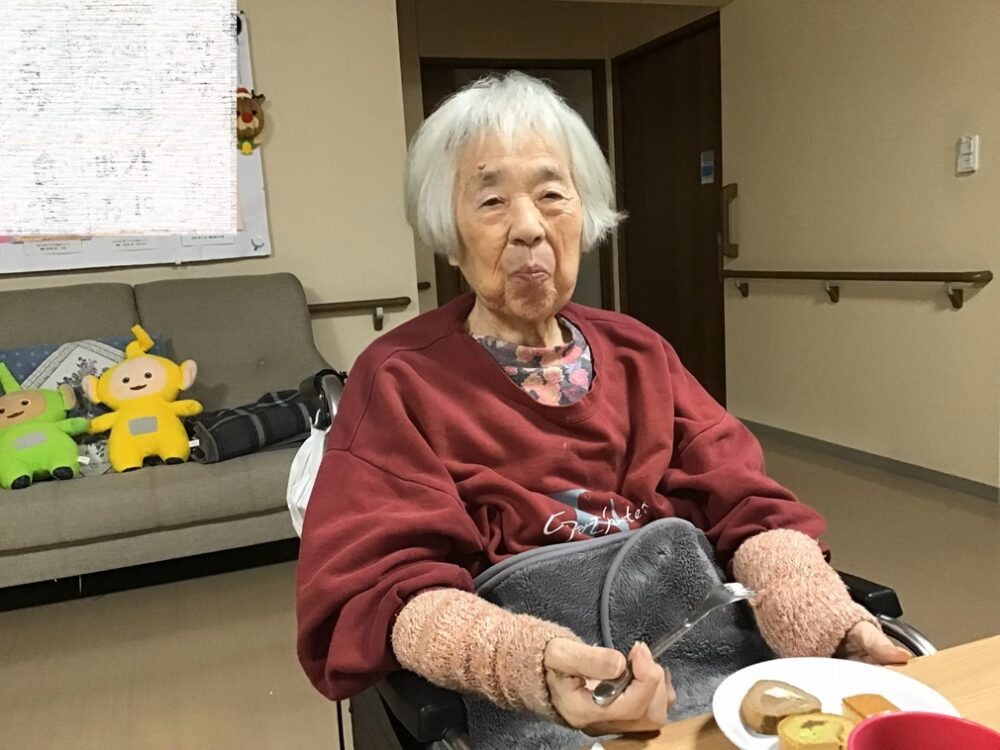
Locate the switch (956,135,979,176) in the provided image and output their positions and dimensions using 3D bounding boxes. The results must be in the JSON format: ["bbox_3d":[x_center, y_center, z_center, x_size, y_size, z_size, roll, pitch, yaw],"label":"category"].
[{"bbox_3d":[1.657,-0.780,3.166,0.016,0.120,0.070,-6,9,-20],"label":"switch"}]

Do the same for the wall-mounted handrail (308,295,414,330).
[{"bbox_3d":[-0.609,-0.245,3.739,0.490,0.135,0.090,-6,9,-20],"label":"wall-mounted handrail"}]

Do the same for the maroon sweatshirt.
[{"bbox_3d":[0.066,0.117,0.998,0.590,0.450,0.360,-6,9,-20],"label":"maroon sweatshirt"}]

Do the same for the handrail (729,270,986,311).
[{"bbox_3d":[1.421,-0.379,3.837,0.088,0.132,1.530,-6,9,-20],"label":"handrail"}]

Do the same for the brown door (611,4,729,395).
[{"bbox_3d":[0.968,-0.836,5.143,0.080,2.100,1.120,-6,9,-20],"label":"brown door"}]

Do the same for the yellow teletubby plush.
[{"bbox_3d":[-1.195,0.082,3.002,0.360,0.480,0.210,-6,-1,-20],"label":"yellow teletubby plush"}]

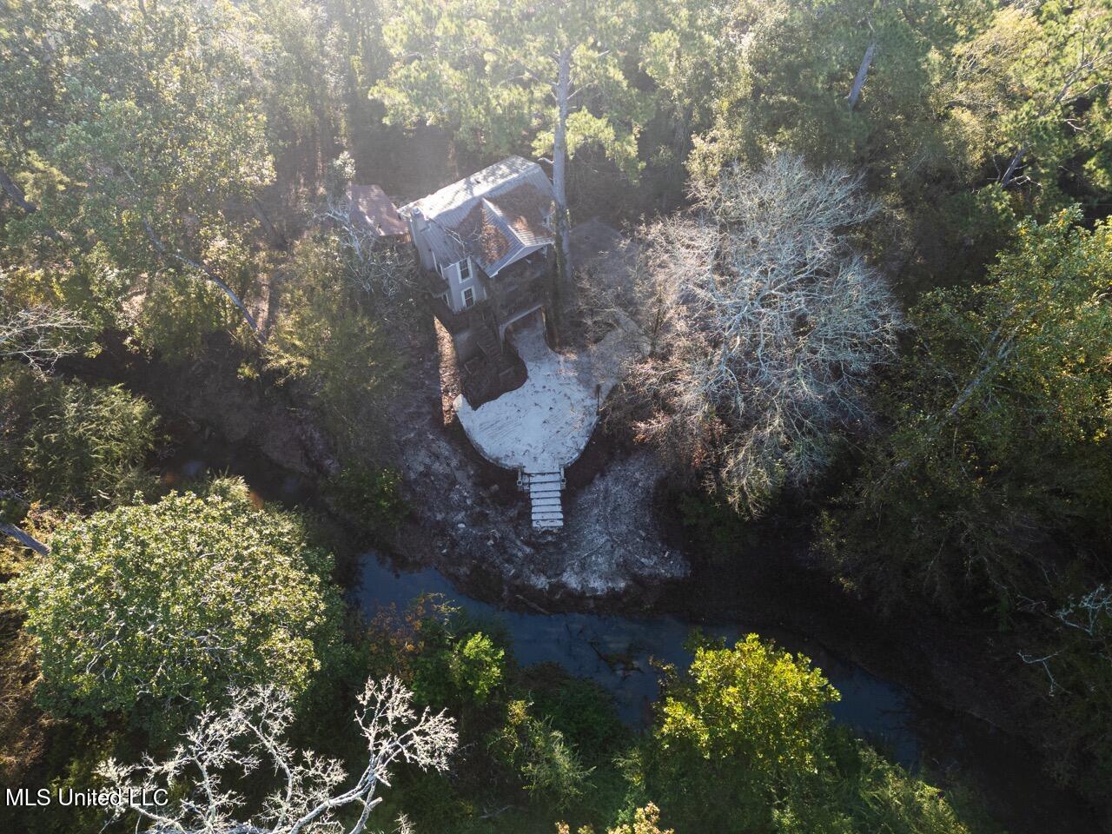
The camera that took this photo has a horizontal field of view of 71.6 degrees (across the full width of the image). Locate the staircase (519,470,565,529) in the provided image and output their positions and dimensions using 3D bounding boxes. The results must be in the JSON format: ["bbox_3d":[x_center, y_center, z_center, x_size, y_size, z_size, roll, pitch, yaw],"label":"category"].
[{"bbox_3d":[-0.684,5.156,48.324,2.441,1.855,3.418,-3,60,-1],"label":"staircase"}]

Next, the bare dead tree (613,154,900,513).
[{"bbox_3d":[11.035,-4.883,44.531,15.234,15.430,18.555,0,60,0],"label":"bare dead tree"}]

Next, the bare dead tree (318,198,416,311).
[{"bbox_3d":[-12.451,-10.254,51.660,6.152,8.594,6.836,0,60,0],"label":"bare dead tree"}]

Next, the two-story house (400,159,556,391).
[{"bbox_3d":[-4.102,-9.668,49.902,9.473,10.742,7.812,-29,64,-16],"label":"two-story house"}]

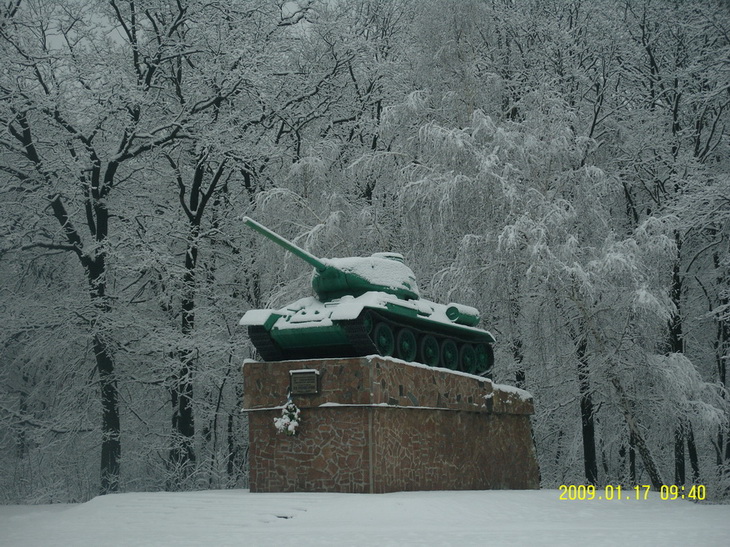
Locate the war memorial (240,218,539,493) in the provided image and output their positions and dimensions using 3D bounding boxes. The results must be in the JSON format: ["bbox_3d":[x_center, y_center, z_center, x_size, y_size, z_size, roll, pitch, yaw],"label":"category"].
[{"bbox_3d":[0.280,2.133,44.199,3.400,5.750,10.100,-4,-7,32],"label":"war memorial"}]

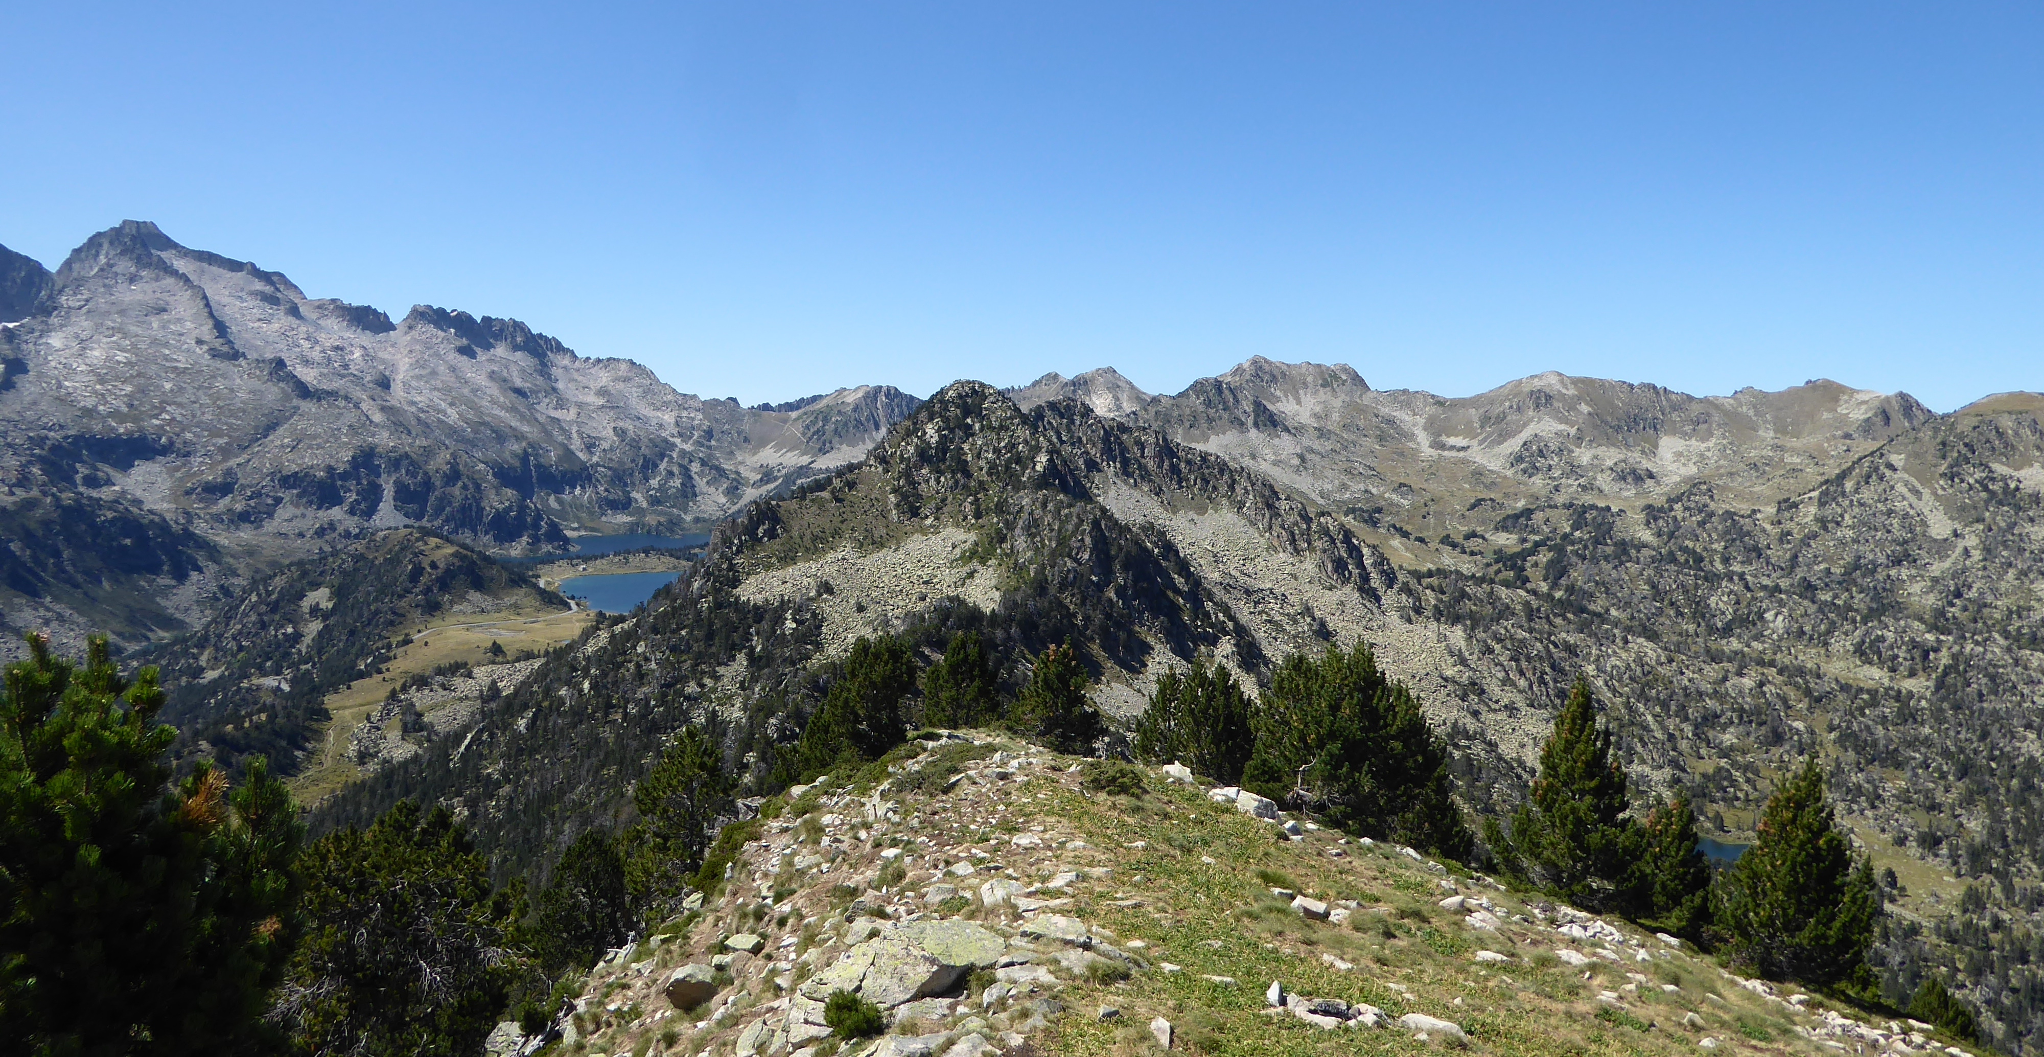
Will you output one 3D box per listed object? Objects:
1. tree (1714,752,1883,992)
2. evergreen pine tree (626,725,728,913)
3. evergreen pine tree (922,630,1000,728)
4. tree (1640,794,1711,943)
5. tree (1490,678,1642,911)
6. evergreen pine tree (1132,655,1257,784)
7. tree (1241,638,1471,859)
[{"bbox_3d":[9.201,4.089,17.500,1.840,2.690,1.840,0,3,0],"label":"tree"},{"bbox_3d":[-4.206,3.534,18.000,1.180,2.250,1.180,0,3,0],"label":"evergreen pine tree"},{"bbox_3d":[-1.166,3.074,28.000,1.400,2.260,1.400,0,3,0],"label":"evergreen pine tree"},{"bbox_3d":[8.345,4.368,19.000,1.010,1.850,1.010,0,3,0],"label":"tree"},{"bbox_3d":[7.183,3.512,19.500,1.940,3.020,1.940,0,3,0],"label":"tree"},{"bbox_3d":[2.746,3.089,23.500,1.930,2.090,1.930,0,3,0],"label":"evergreen pine tree"},{"bbox_3d":[4.759,3.124,21.000,3.140,3.070,2.670,0,3,0],"label":"tree"}]

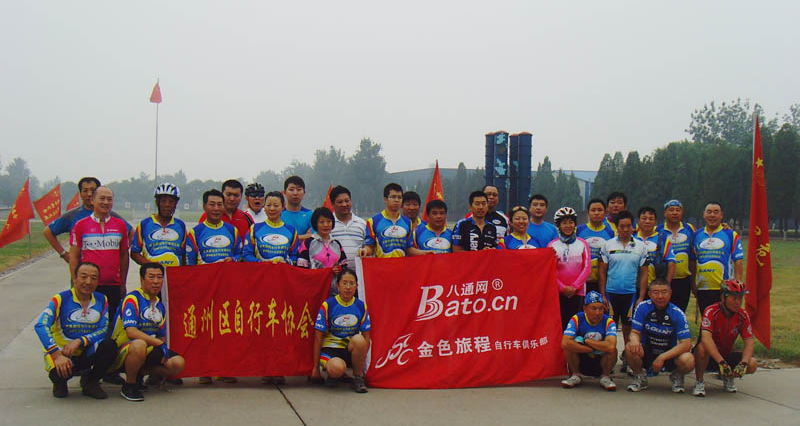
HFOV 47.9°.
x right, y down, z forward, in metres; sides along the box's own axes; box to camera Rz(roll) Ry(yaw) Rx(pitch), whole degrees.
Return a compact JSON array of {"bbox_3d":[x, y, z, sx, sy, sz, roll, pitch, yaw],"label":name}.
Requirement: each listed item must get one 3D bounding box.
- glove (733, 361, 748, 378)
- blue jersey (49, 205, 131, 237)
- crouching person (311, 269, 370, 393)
[{"bbox_3d":[3.041,1.398,8.050,0.130,0.150,0.100,1,0,11],"label":"glove"},{"bbox_3d":[-2.781,0.238,8.100,0.740,0.620,0.300,1,0,-14],"label":"blue jersey"},{"bbox_3d":[-0.538,1.043,8.150,0.550,1.070,0.720,1,0,-7],"label":"crouching person"}]

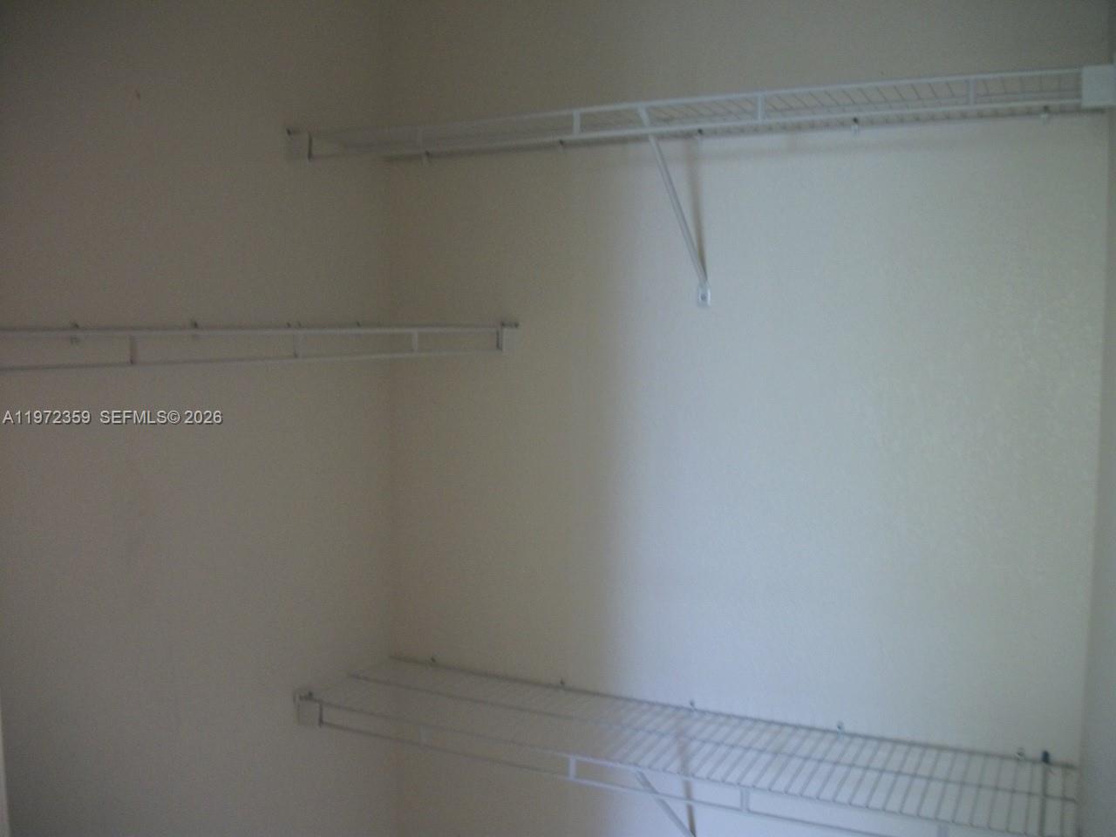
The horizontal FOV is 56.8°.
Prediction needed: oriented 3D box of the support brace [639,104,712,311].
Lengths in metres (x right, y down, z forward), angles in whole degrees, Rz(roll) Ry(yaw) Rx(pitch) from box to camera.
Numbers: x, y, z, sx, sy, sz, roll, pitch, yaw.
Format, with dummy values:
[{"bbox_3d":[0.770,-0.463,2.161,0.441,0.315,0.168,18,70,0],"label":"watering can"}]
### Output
[{"bbox_3d":[0.202,-0.345,1.743,0.025,0.311,0.303,2,5,26],"label":"support brace"}]

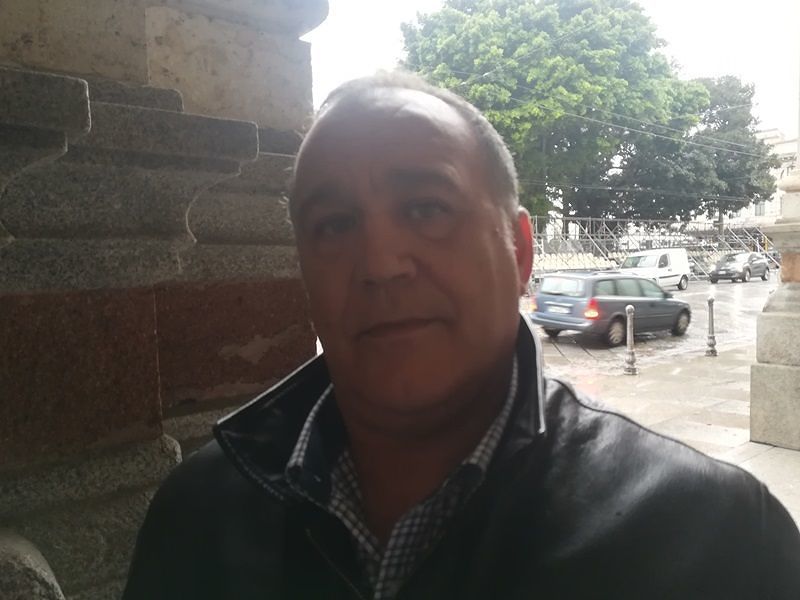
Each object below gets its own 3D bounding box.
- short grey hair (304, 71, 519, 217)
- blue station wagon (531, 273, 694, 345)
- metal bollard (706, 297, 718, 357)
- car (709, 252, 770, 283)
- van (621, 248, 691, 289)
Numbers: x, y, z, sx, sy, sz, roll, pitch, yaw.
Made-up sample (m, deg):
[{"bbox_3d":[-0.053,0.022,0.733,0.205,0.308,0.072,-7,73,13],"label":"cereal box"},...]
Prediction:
[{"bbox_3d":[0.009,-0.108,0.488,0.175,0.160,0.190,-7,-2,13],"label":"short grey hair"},{"bbox_3d":[4.848,0.102,13.379,4.280,1.490,1.730,-4,4,-37],"label":"blue station wagon"},{"bbox_3d":[5.058,0.430,9.750,0.180,0.975,0.180,0,4,27],"label":"metal bollard"},{"bbox_3d":[17.444,-1.666,30.791,4.200,1.510,1.760,-4,4,-40],"label":"car"},{"bbox_3d":[10.674,-1.213,25.550,4.300,1.810,1.700,-4,4,-41],"label":"van"}]

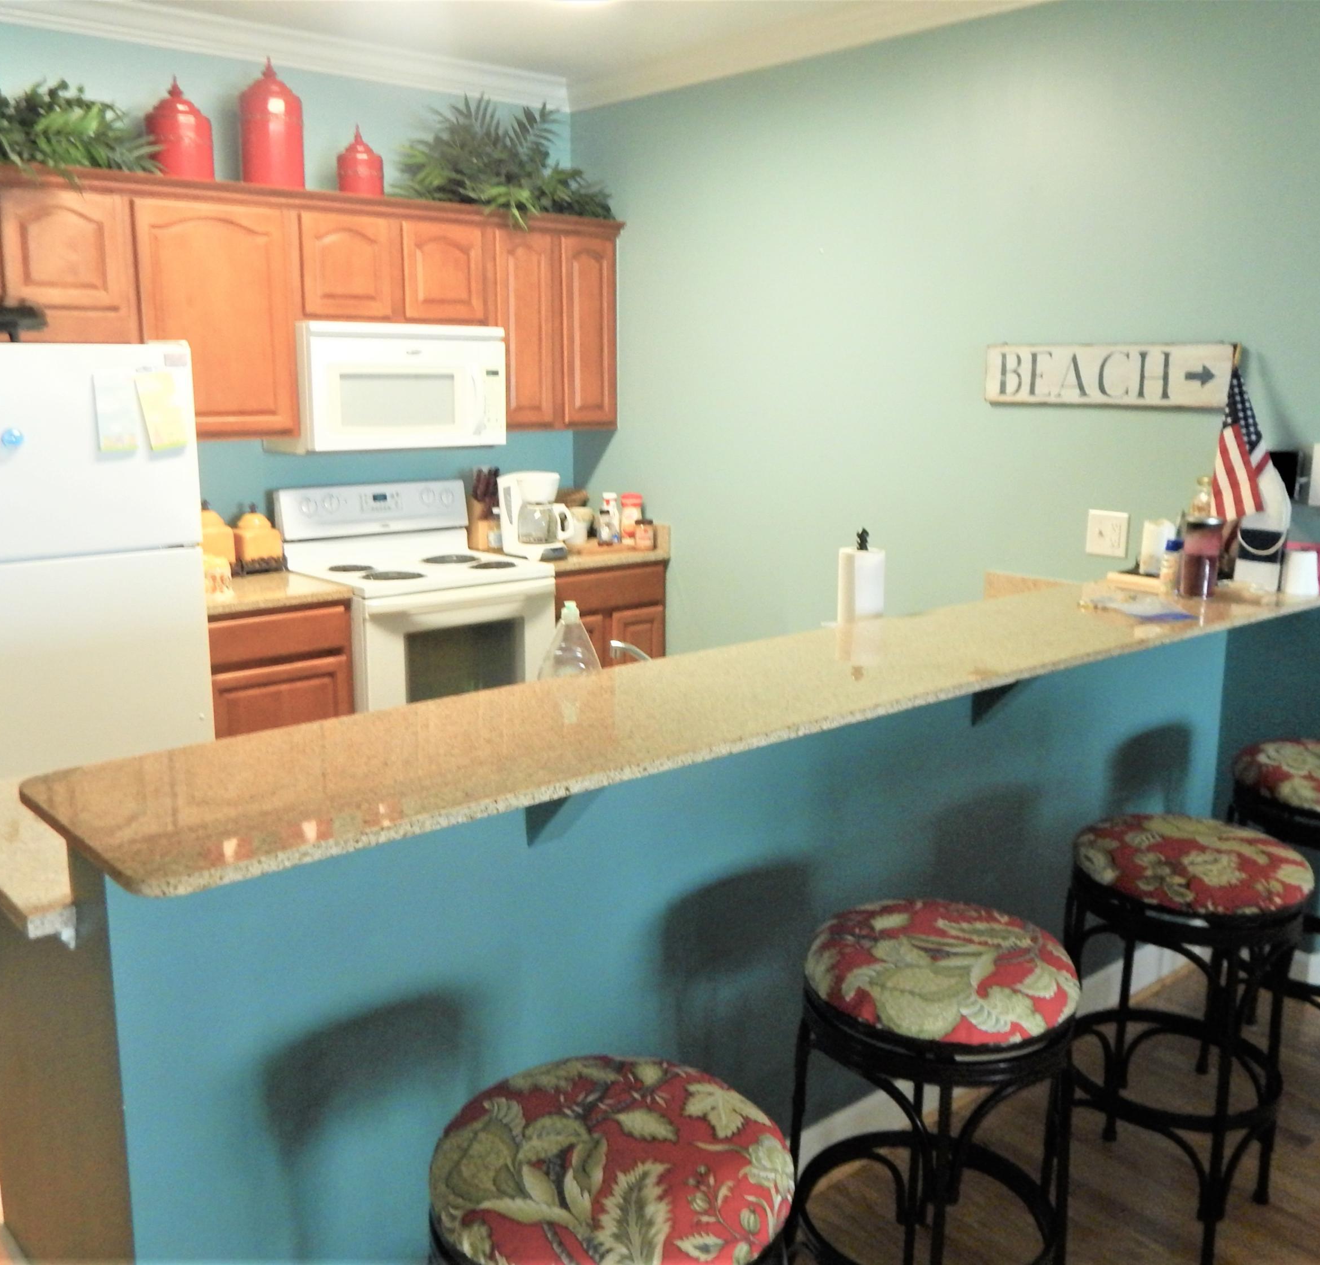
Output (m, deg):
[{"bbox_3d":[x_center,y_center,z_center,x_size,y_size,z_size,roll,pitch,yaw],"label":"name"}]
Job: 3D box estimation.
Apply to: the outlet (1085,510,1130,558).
[{"bbox_3d":[1.246,-0.274,3.400,0.012,0.120,0.117,-9,15,-41],"label":"outlet"}]

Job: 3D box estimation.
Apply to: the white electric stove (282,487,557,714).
[{"bbox_3d":[-0.879,0.075,4.469,0.760,1.190,0.685,-10,15,-41],"label":"white electric stove"}]

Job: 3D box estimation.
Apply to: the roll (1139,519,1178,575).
[{"bbox_3d":[1.312,-0.215,3.209,0.100,0.160,0.100,0,11,0],"label":"roll"}]

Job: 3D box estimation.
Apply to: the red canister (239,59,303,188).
[{"bbox_3d":[-1.272,-1.647,3.995,0.200,0.435,0.200,-10,15,-41],"label":"red canister"}]

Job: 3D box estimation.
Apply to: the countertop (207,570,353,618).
[{"bbox_3d":[-1.351,-0.142,3.967,0.465,0.037,0.635,-9,15,-41],"label":"countertop"}]

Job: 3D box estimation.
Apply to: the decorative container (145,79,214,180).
[{"bbox_3d":[-1.498,-1.555,3.809,0.198,0.325,0.198,-10,15,-41],"label":"decorative container"}]

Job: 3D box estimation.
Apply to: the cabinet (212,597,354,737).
[{"bbox_3d":[-1.363,0.309,4.065,0.461,0.887,0.600,-9,15,-41],"label":"cabinet"}]

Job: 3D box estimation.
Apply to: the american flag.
[{"bbox_3d":[1.442,-0.465,3.030,0.080,0.385,0.140,-9,15,-41],"label":"american flag"}]

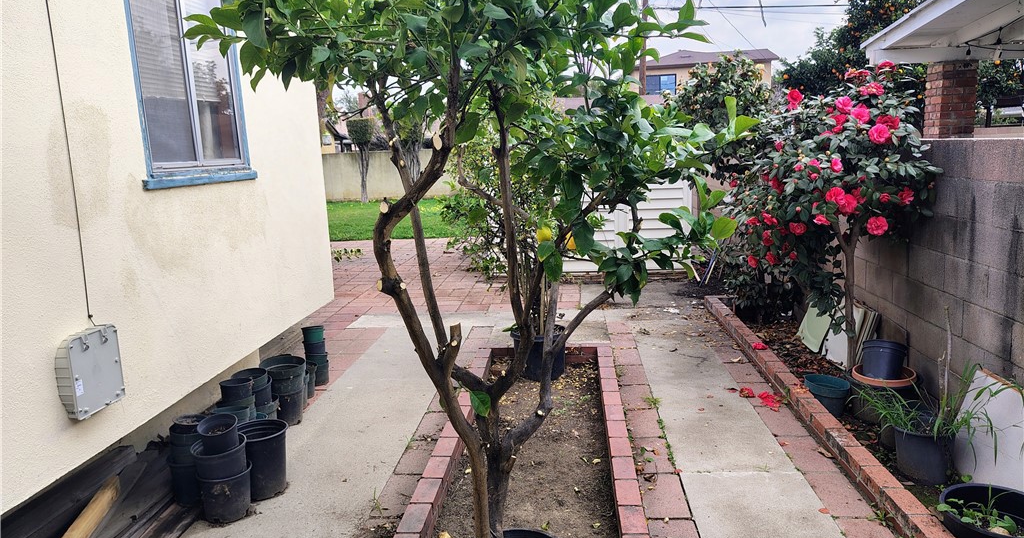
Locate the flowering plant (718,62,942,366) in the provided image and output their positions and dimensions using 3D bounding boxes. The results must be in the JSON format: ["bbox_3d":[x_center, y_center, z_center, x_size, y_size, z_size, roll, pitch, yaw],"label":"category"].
[{"bbox_3d":[1.841,-0.242,4.284,1.150,1.870,1.120,-2,10,5],"label":"flowering plant"}]

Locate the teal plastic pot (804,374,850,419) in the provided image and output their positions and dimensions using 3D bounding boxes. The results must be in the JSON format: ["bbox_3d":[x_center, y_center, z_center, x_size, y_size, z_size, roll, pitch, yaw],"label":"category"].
[{"bbox_3d":[1.687,0.697,3.787,0.224,0.210,0.224,-2,10,5],"label":"teal plastic pot"}]

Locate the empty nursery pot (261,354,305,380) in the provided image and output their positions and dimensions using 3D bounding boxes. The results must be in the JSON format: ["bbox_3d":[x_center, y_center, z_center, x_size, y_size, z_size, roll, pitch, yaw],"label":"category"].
[{"bbox_3d":[-1.289,0.641,4.046,0.250,0.215,0.250,-2,10,0],"label":"empty nursery pot"}]

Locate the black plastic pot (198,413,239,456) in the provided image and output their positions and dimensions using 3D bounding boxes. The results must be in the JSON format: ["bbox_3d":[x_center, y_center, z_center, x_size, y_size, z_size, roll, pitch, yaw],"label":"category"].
[{"bbox_3d":[-1.231,0.725,3.004,0.162,0.165,0.162,1,23,0],"label":"black plastic pot"}]

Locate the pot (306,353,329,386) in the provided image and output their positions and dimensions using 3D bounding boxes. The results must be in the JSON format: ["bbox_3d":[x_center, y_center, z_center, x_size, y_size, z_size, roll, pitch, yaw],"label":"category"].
[{"bbox_3d":[-1.309,0.658,4.744,0.150,0.190,0.150,-2,10,0],"label":"pot"}]

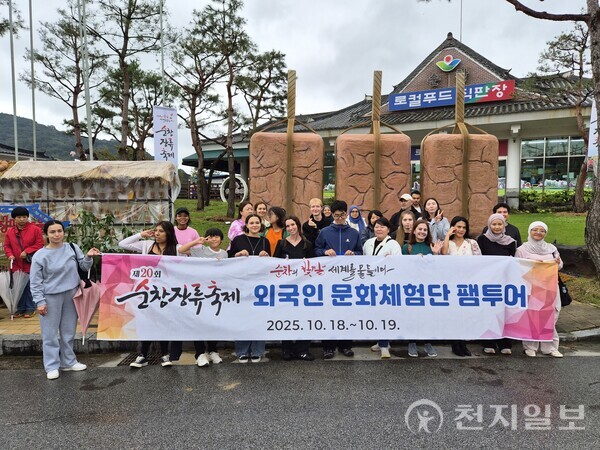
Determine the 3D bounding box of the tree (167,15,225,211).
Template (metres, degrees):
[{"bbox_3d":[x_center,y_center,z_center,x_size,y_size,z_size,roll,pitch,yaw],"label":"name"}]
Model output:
[{"bbox_3d":[-4.062,-4.336,15.800,2.400,7.800,2.300,-1,3,-11],"label":"tree"}]

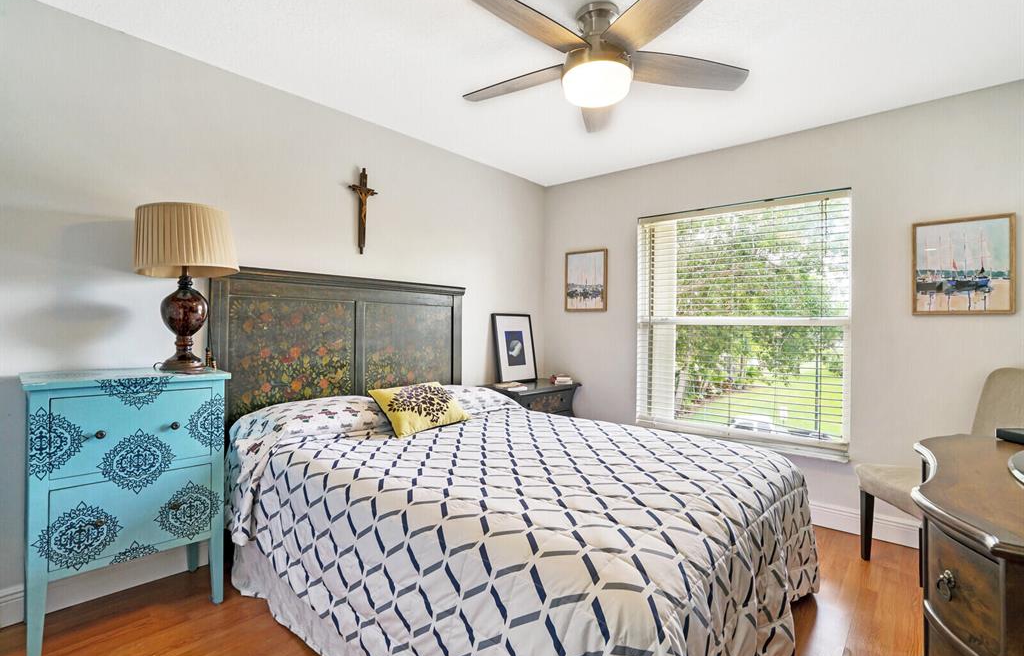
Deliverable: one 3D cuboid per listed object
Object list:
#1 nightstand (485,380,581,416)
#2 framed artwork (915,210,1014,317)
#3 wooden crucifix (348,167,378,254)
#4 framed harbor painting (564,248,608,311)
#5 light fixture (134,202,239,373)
[{"bbox_3d":[0.128,0.817,3.544,0.480,0.730,0.718,0,0,44],"label":"nightstand"},{"bbox_3d":[2.354,-0.319,2.372,0.390,0.500,0.030,0,0,39],"label":"framed artwork"},{"bbox_3d":[-0.911,-0.715,2.779,0.045,0.515,0.195,0,0,44],"label":"wooden crucifix"},{"bbox_3d":[0.619,-0.392,3.766,0.390,0.500,0.030,0,0,39],"label":"framed harbor painting"},{"bbox_3d":[-1.413,-0.159,1.980,0.374,0.700,0.374,0,0,44],"label":"light fixture"}]

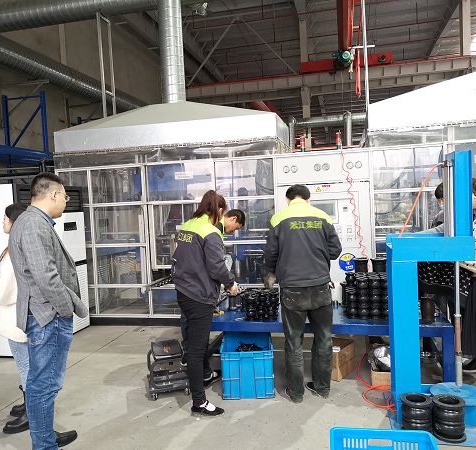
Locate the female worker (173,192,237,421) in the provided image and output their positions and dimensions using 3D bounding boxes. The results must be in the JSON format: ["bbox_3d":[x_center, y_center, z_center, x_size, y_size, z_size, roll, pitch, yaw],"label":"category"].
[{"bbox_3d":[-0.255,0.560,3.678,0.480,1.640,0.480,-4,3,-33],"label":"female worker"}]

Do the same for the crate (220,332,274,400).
[{"bbox_3d":[0.088,1.168,3.975,0.415,0.370,0.600,-2,3,1],"label":"crate"}]

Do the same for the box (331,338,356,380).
[{"bbox_3d":[0.868,1.187,4.176,0.250,0.250,0.290,-1,3,36],"label":"box"}]

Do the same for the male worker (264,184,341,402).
[{"bbox_3d":[0.519,0.514,3.767,0.570,1.670,0.460,-3,3,-5],"label":"male worker"}]

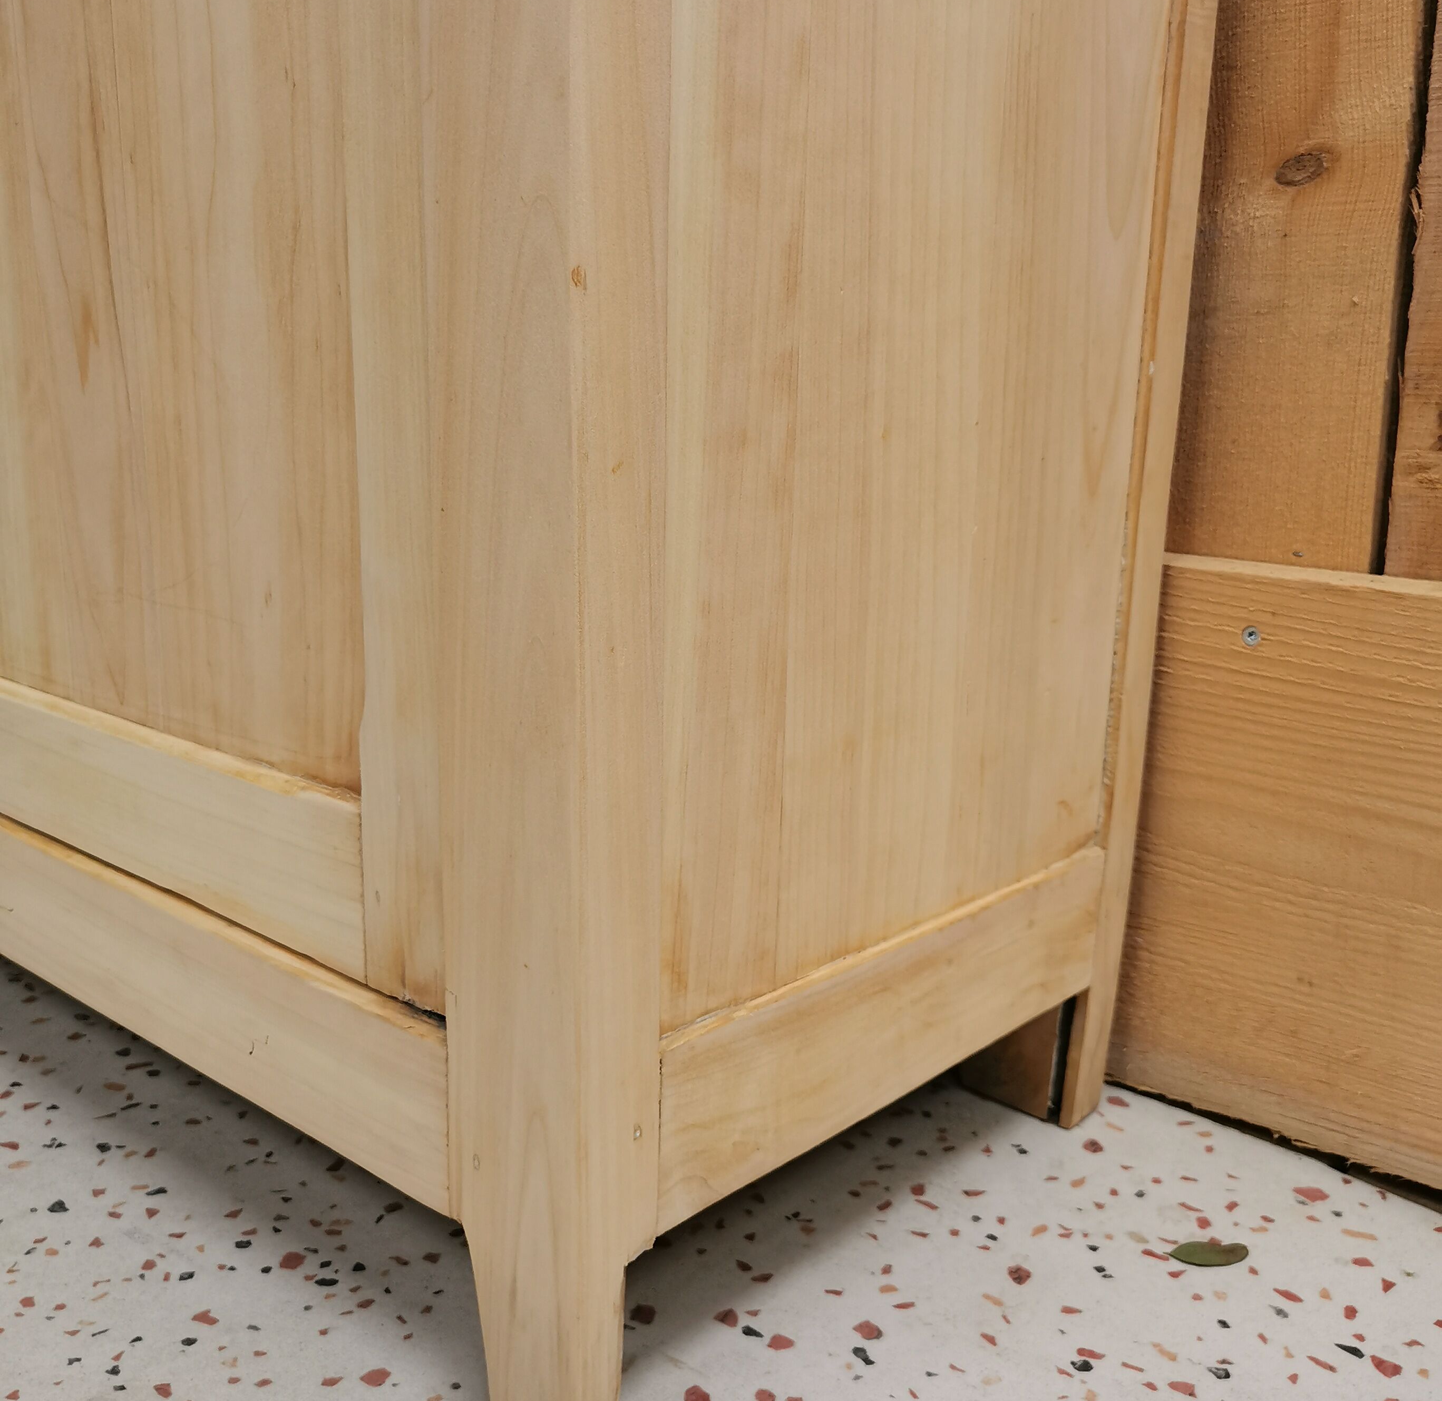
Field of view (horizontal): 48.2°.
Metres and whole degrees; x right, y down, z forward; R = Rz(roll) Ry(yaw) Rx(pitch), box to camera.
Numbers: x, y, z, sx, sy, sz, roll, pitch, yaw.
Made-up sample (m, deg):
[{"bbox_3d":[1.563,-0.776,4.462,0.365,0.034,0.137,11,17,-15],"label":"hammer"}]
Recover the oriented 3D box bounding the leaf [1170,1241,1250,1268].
[{"bbox_3d":[0.208,0.237,0.689,0.035,0.004,0.018,1,13,0],"label":"leaf"}]

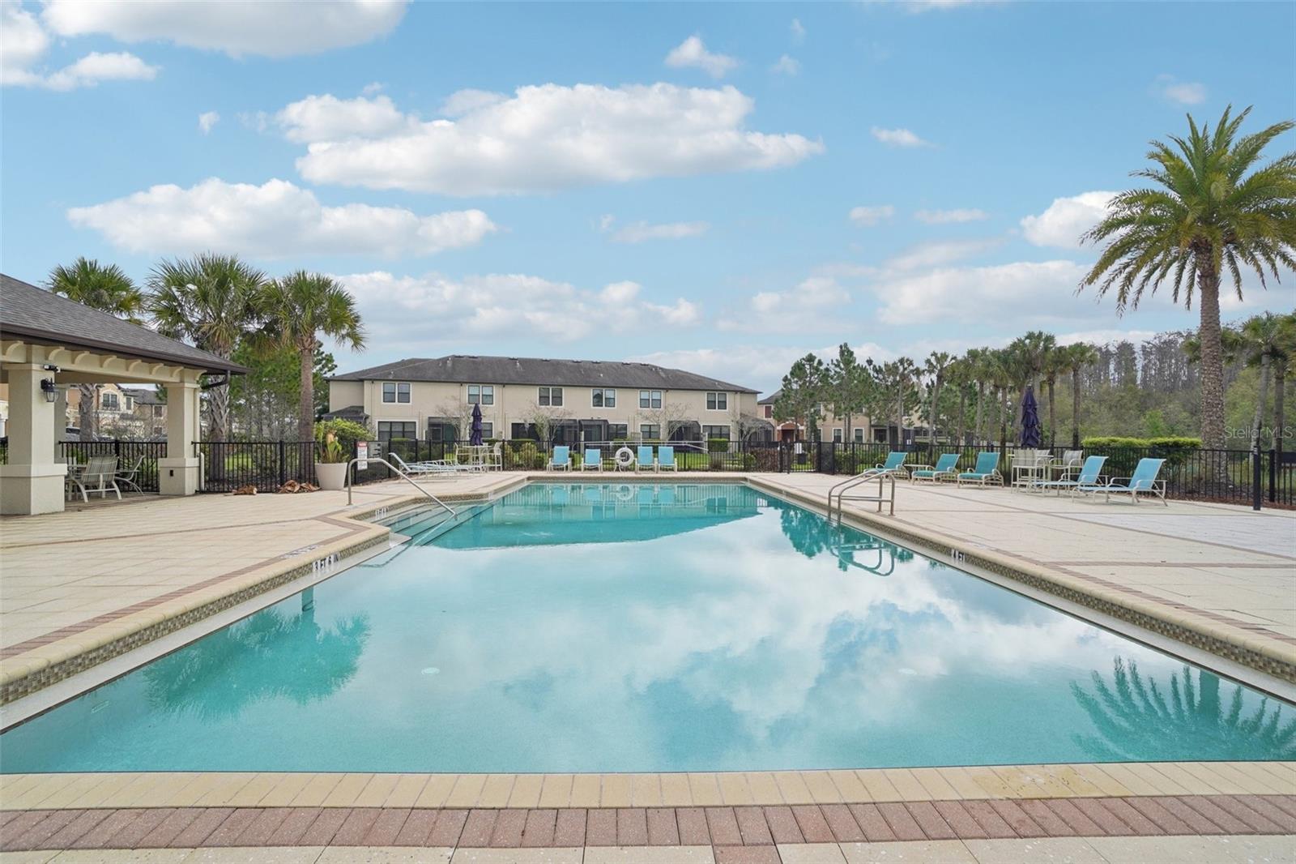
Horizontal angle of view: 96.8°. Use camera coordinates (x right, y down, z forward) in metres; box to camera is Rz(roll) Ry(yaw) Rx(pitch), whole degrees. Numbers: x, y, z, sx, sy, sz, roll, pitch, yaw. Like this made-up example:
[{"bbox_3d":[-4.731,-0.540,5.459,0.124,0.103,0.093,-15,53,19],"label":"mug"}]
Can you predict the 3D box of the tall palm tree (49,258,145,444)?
[{"bbox_3d":[-18.225,-2.077,19.000,3.300,7.330,3.300,0,0,0],"label":"tall palm tree"}]

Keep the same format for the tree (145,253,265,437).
[{"bbox_3d":[-13.861,-2.009,18.100,3.700,7.180,3.700,0,0,0],"label":"tree"}]

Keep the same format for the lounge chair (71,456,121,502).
[{"bbox_3d":[-11.750,1.007,12.300,0.750,0.930,0.640,0,0,21],"label":"lounge chair"}]

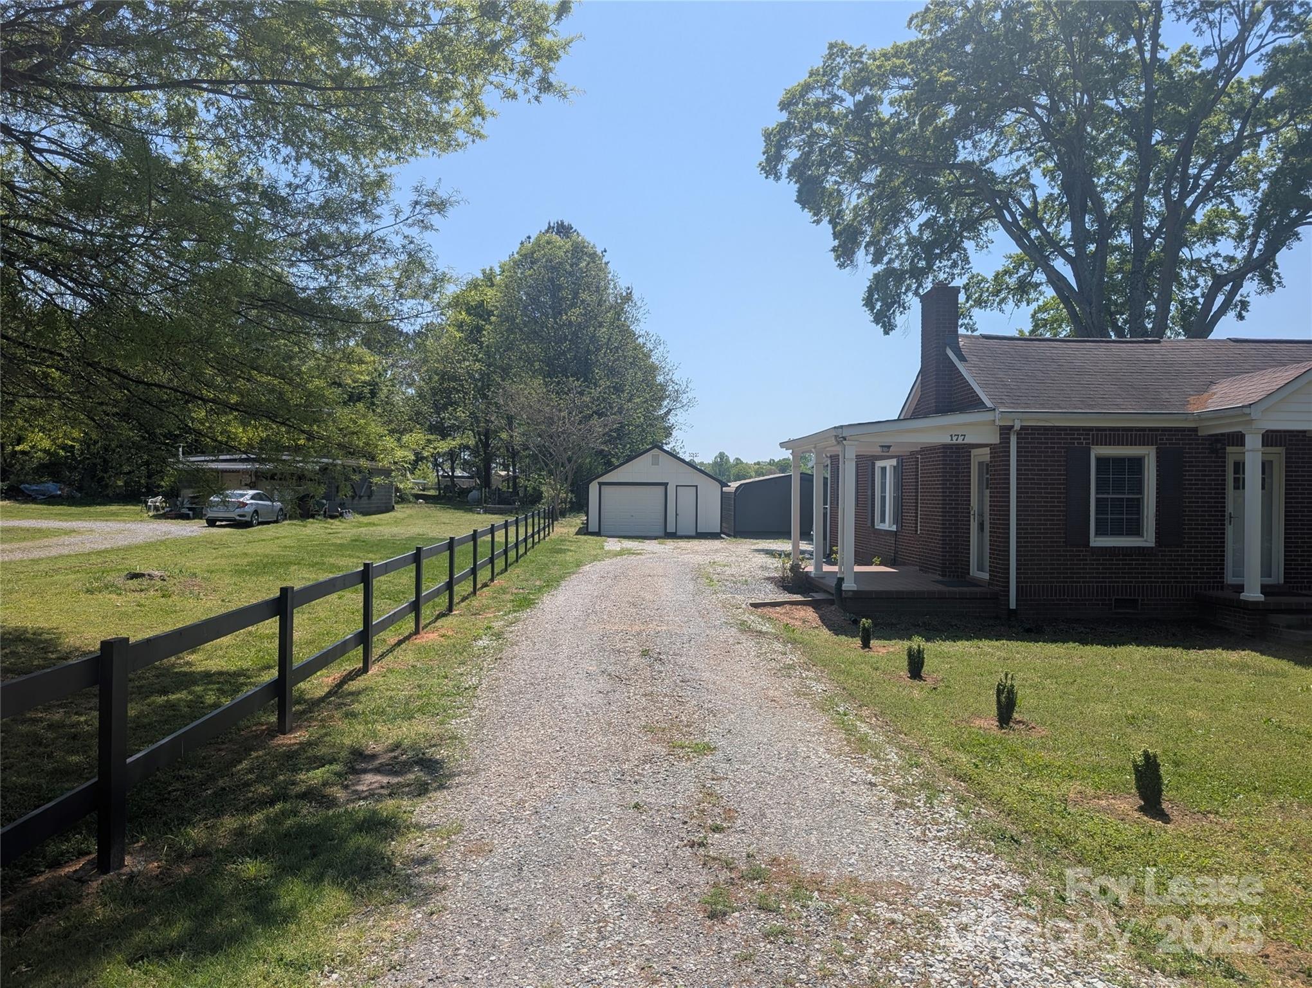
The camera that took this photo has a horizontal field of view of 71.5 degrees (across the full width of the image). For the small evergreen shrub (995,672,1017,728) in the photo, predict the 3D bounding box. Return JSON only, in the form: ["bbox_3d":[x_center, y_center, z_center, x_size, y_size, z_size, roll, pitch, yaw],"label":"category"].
[{"bbox_3d":[2.716,1.595,7.070,0.165,0.430,0.165,0,0,0],"label":"small evergreen shrub"}]

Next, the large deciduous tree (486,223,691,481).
[{"bbox_3d":[-4.100,-7.900,57.000,12.300,18.000,11.800,0,0,0],"label":"large deciduous tree"}]

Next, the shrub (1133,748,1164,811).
[{"bbox_3d":[2.835,1.642,5.250,0.180,0.355,0.180,0,0,0],"label":"shrub"}]

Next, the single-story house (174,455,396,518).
[{"bbox_3d":[-18.500,-0.340,47.300,6.900,2.950,12.400,0,0,-3],"label":"single-story house"}]

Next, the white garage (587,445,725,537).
[{"bbox_3d":[-0.170,-0.140,42.000,5.950,3.900,6.800,0,0,-3],"label":"white garage"}]

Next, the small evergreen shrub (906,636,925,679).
[{"bbox_3d":[2.544,1.601,8.920,0.175,0.410,0.175,0,0,0],"label":"small evergreen shrub"}]

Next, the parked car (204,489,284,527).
[{"bbox_3d":[-16.760,0.550,37.430,1.800,1.420,4.630,0,0,-3],"label":"parked car"}]

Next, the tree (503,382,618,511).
[{"bbox_3d":[-4.787,-2.227,45.500,5.800,7.000,5.600,0,0,0],"label":"tree"}]

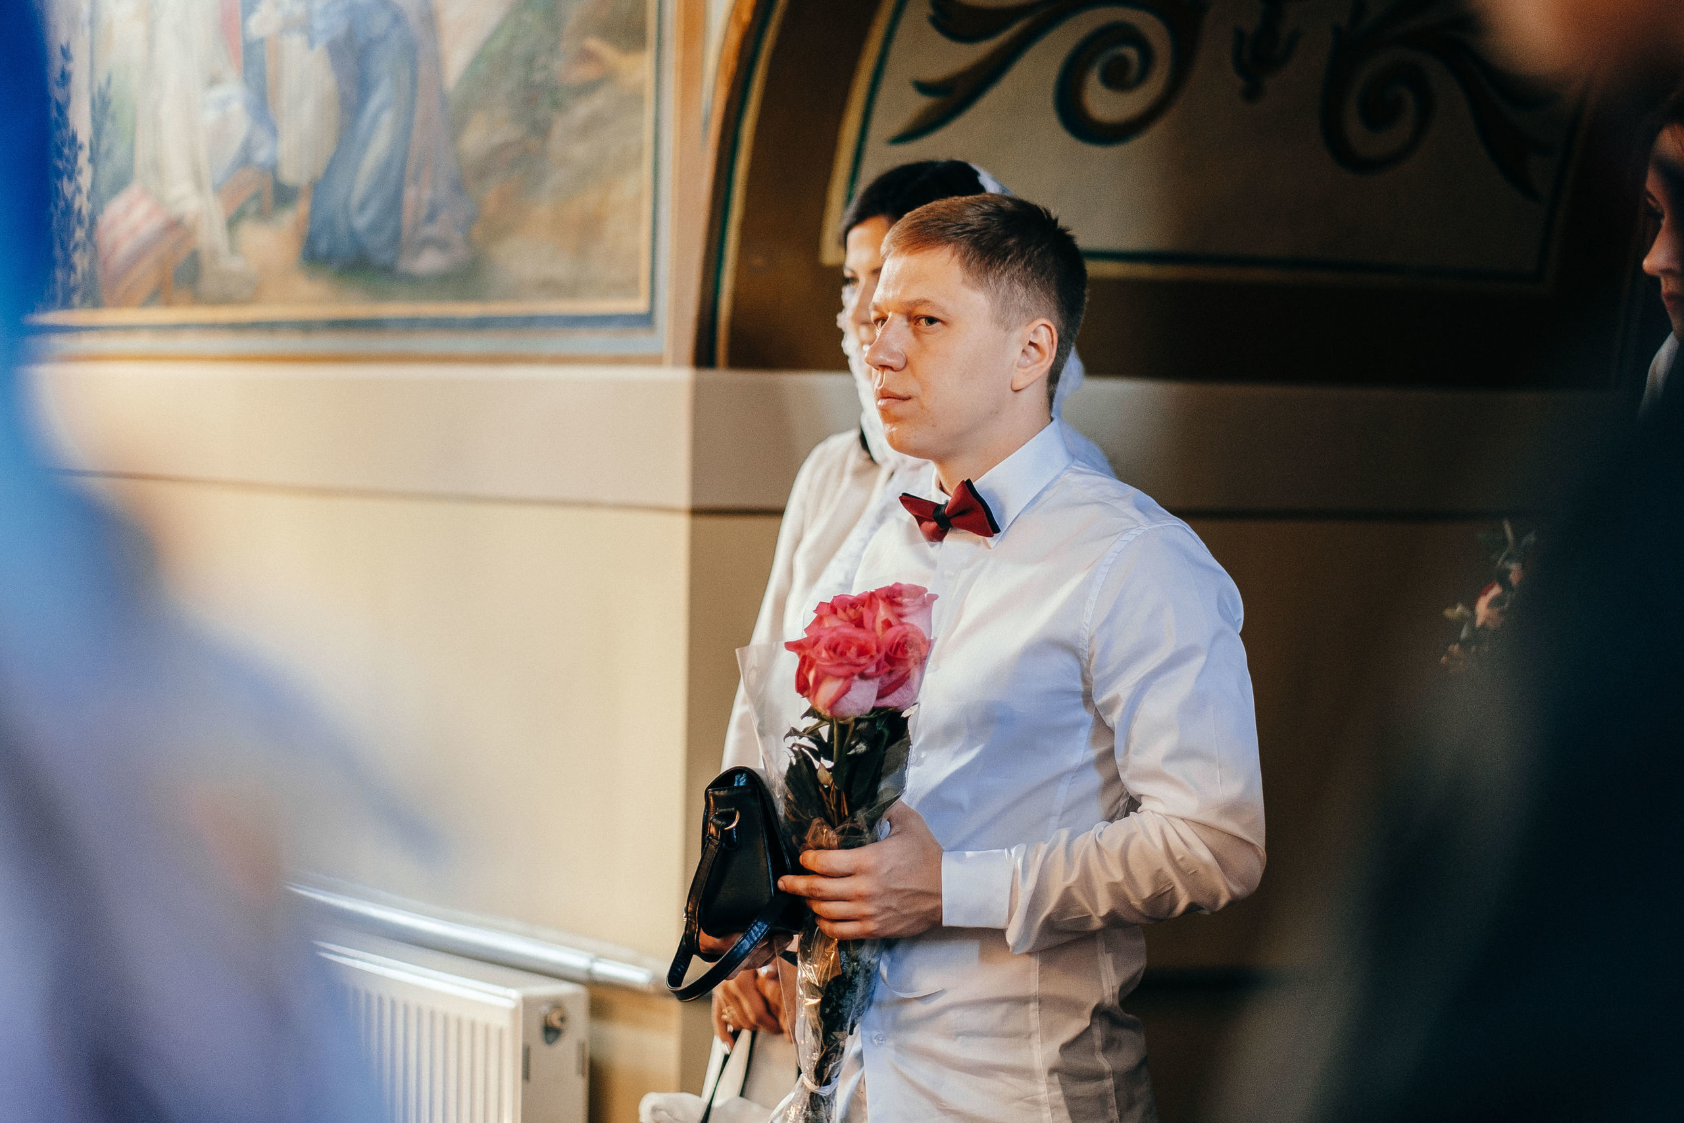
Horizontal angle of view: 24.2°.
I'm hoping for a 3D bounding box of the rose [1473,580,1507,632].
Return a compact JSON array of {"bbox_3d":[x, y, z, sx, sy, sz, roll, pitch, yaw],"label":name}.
[{"bbox_3d":[0.571,0.039,3.450,0.042,0.046,0.042,3,3,37],"label":"rose"}]

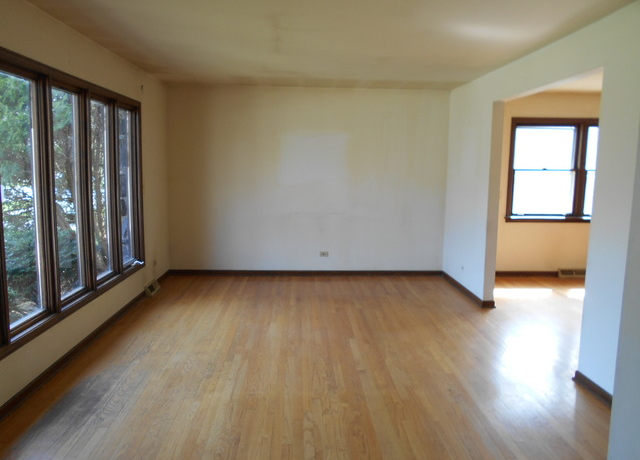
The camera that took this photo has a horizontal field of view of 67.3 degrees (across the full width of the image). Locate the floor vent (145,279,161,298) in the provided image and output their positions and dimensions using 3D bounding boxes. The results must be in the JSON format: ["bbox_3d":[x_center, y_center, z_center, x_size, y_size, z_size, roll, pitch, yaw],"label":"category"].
[{"bbox_3d":[-1.902,0.652,5.498,0.080,0.110,0.390,1,8,-3],"label":"floor vent"}]

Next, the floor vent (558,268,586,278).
[{"bbox_3d":[3.450,0.595,6.545,0.395,0.105,0.055,1,8,-3],"label":"floor vent"}]

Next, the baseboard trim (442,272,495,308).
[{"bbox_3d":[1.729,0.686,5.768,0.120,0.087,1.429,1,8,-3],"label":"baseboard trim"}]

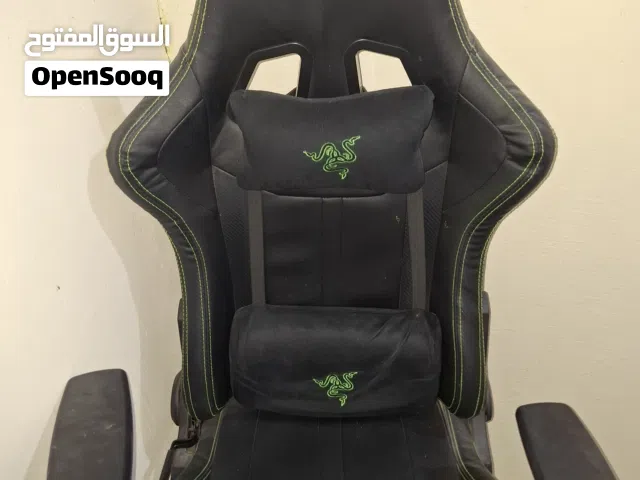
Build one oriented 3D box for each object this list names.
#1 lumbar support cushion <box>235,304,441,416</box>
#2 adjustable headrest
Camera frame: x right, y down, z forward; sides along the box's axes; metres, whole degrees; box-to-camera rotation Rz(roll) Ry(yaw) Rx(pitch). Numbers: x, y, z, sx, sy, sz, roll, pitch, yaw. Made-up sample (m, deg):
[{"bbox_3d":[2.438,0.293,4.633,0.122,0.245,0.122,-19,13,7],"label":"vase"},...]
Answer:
[{"bbox_3d":[0.026,0.194,0.690,0.335,0.175,0.105,0,10,0],"label":"lumbar support cushion"},{"bbox_3d":[0.015,-0.135,0.595,0.280,0.147,0.090,0,13,0],"label":"adjustable headrest"}]

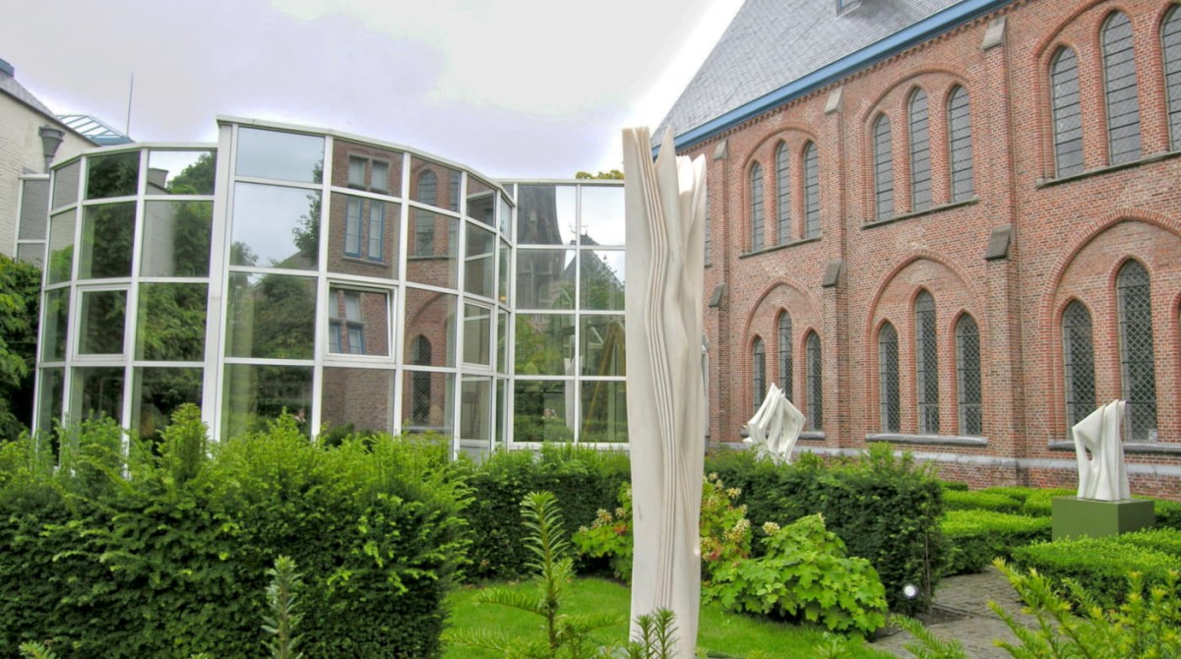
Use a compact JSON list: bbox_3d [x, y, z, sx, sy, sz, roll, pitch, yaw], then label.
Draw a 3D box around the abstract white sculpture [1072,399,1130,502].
[{"bbox_3d":[5.585,1.309,8.971,0.370,1.090,0.500,4,-6,-29],"label":"abstract white sculpture"}]

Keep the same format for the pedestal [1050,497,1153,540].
[{"bbox_3d":[5.585,2.201,8.893,0.700,0.700,0.700,4,-6,-29],"label":"pedestal"}]

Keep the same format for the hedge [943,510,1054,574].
[{"bbox_3d":[4.303,2.356,9.137,2.100,0.410,1.050,4,-6,-29],"label":"hedge"}]

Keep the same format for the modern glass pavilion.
[{"bbox_3d":[-3.999,-0.095,13.521,10.200,5.960,5.300,1,-6,-2],"label":"modern glass pavilion"}]

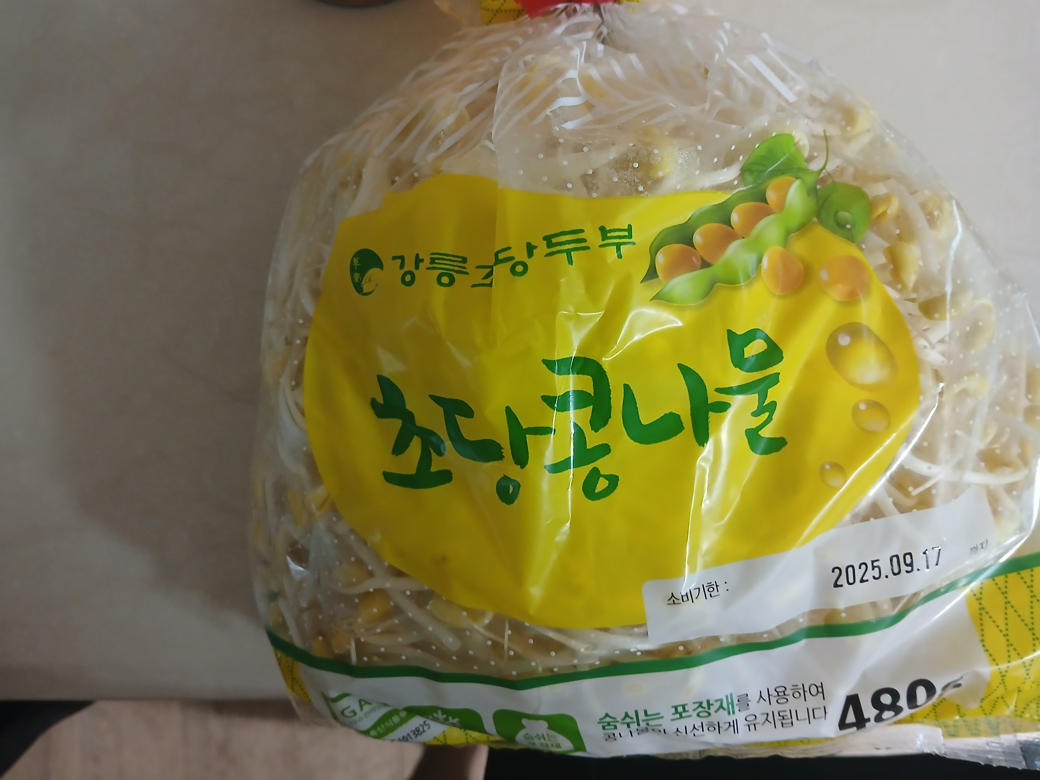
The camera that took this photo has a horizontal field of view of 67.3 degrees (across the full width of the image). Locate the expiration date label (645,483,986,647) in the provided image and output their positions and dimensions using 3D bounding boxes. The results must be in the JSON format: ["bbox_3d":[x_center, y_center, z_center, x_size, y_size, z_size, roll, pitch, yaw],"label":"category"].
[{"bbox_3d":[0.078,0.046,0.204,0.094,0.008,0.021,-13,107,-3],"label":"expiration date label"}]

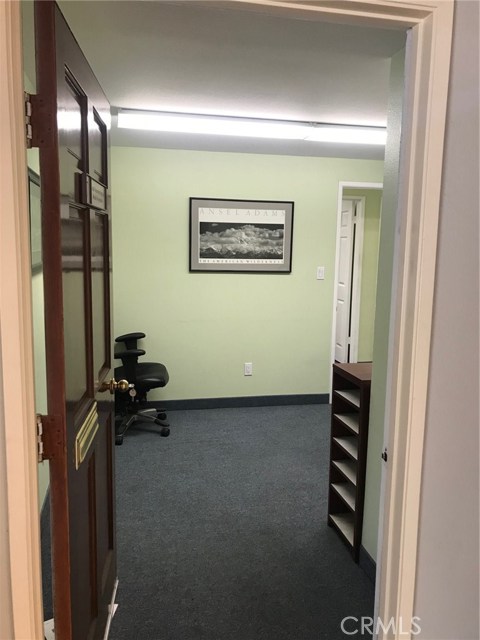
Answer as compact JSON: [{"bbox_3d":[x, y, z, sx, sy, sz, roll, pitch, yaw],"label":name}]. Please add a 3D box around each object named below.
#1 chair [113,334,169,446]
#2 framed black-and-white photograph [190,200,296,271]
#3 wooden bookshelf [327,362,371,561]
[{"bbox_3d":[-0.883,0.405,4.057,0.650,0.980,0.650,-1,8,-12],"label":"chair"},{"bbox_3d":[0.021,-0.736,4.576,0.945,0.645,0.025,-1,8,-12],"label":"framed black-and-white photograph"},{"bbox_3d":[0.660,0.685,2.581,0.300,0.874,0.344,-1,8,-12],"label":"wooden bookshelf"}]

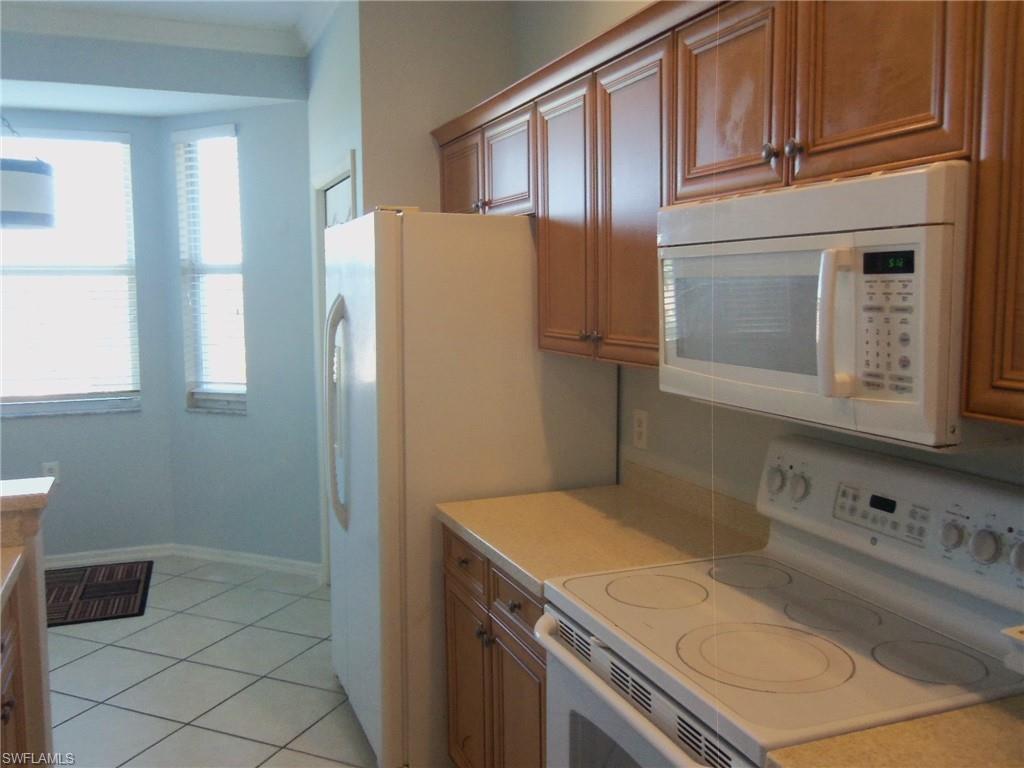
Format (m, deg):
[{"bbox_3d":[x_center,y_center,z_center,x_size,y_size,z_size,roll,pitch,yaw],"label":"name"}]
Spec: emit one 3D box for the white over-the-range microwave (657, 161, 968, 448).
[{"bbox_3d":[0.640,-0.162,1.645,0.403,0.419,0.760,-2,7,-23],"label":"white over-the-range microwave"}]

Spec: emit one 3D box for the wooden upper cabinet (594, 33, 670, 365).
[{"bbox_3d":[0.448,-0.442,2.163,0.330,0.766,0.365,-2,7,-23],"label":"wooden upper cabinet"}]

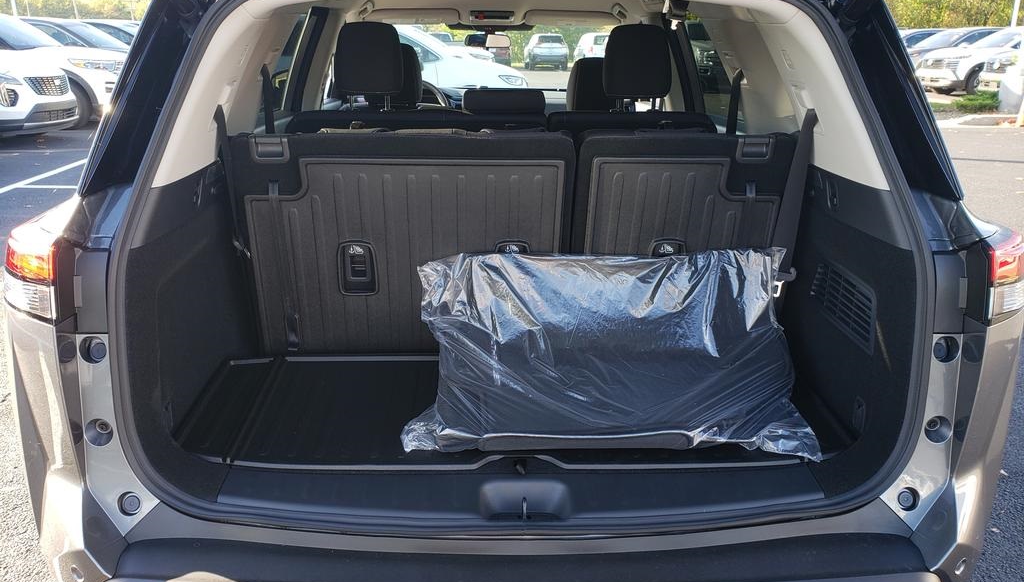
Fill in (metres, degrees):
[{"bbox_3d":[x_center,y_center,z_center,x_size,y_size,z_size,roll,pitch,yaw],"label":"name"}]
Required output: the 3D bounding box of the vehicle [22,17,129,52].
[{"bbox_3d":[-9.471,-4.788,16.344,4.750,1.740,1.900,0,19,-2],"label":"vehicle"}]

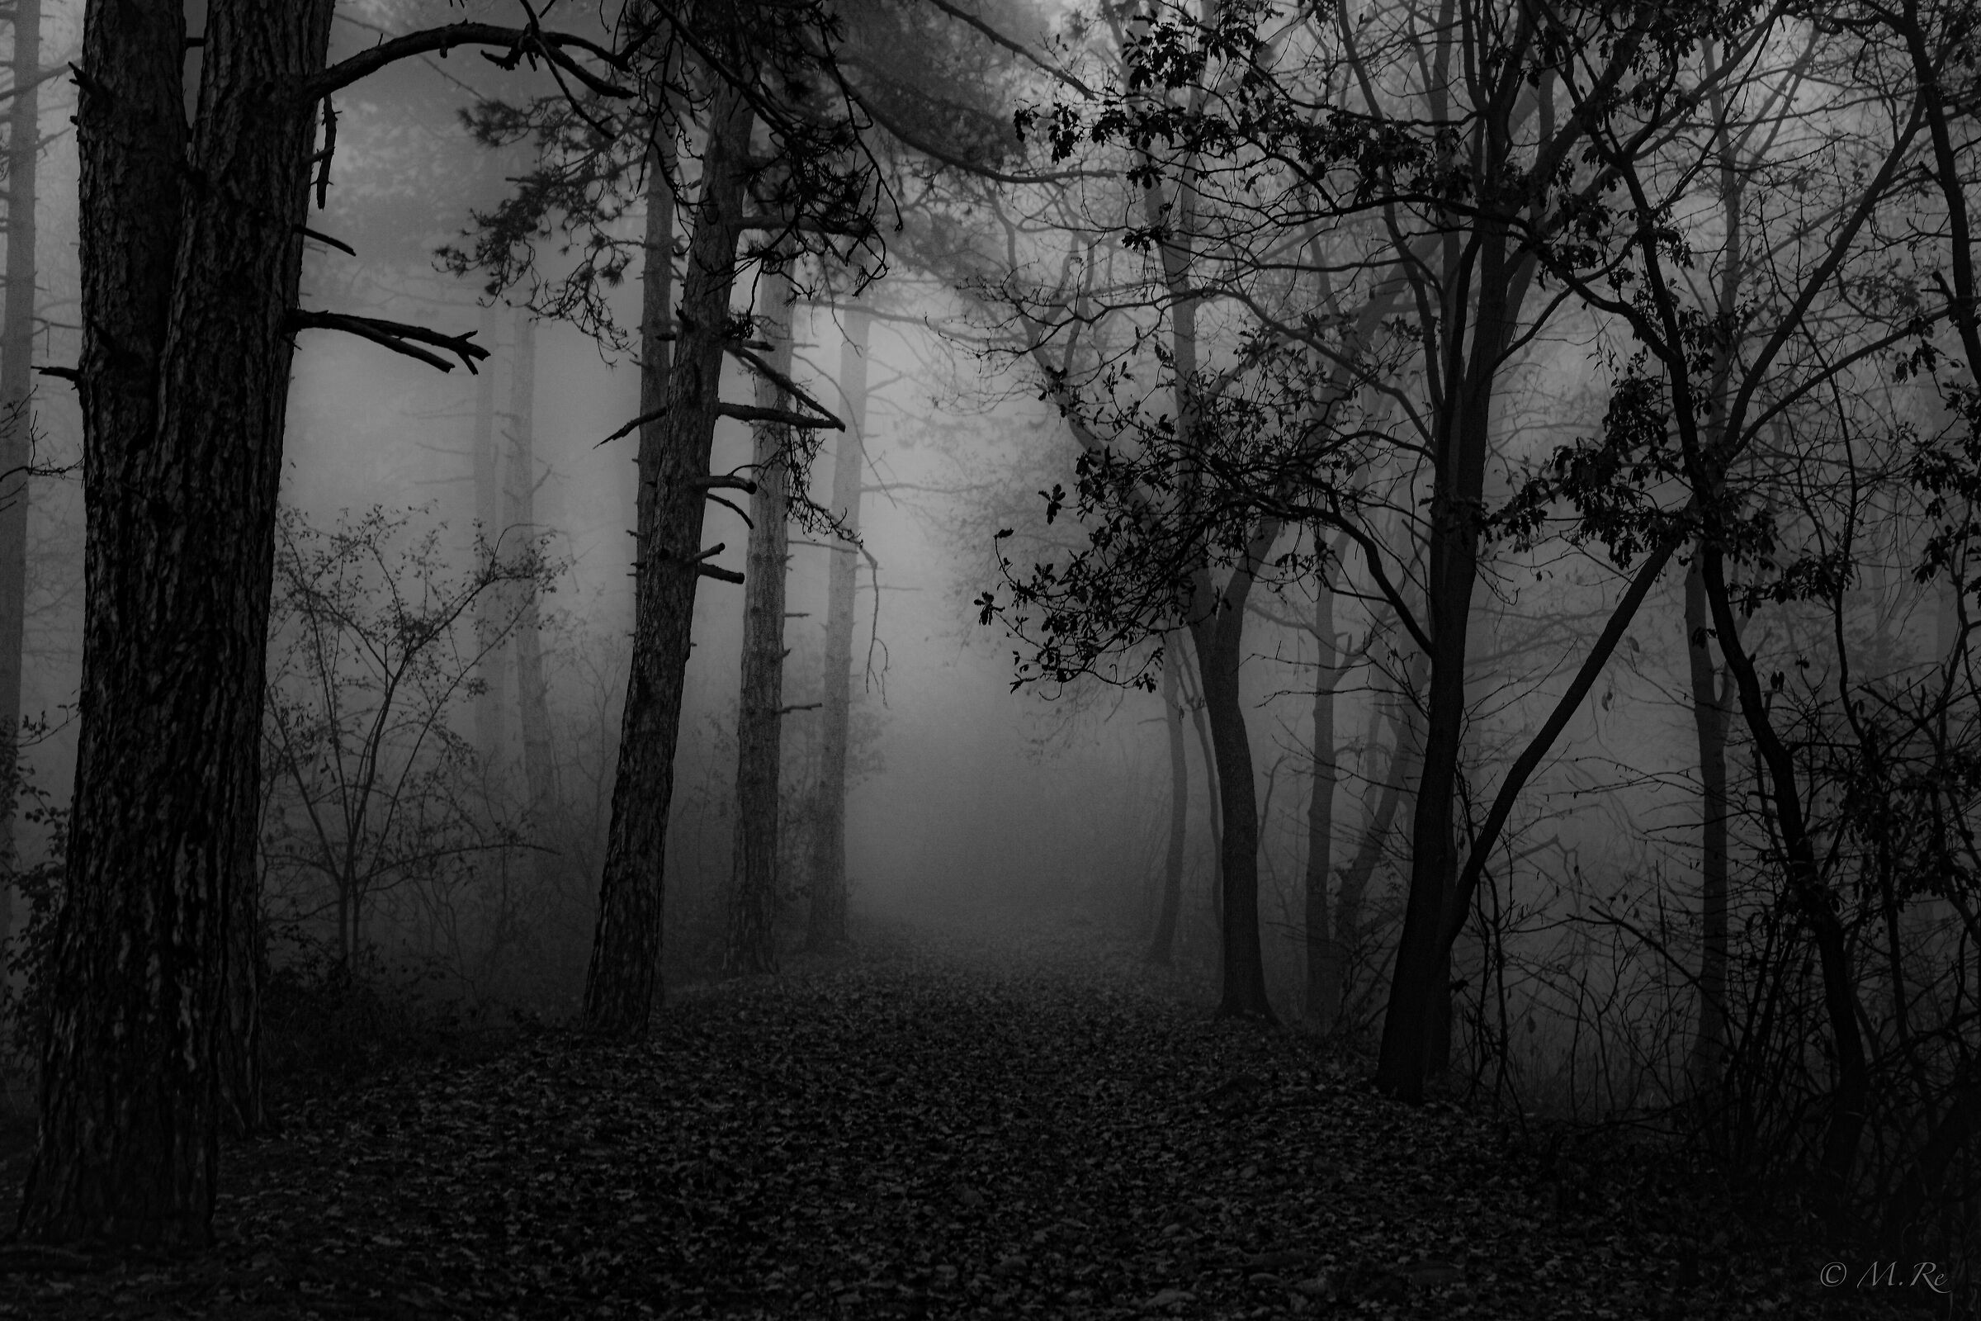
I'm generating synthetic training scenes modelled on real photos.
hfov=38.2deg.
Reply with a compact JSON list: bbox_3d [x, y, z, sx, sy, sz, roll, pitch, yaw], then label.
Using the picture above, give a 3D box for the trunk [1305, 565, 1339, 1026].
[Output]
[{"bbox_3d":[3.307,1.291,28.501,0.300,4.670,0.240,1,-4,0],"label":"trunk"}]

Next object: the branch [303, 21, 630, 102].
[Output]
[{"bbox_3d":[-1.907,-2.175,10.400,1.187,0.298,0.320,0,-4,0],"label":"branch"}]

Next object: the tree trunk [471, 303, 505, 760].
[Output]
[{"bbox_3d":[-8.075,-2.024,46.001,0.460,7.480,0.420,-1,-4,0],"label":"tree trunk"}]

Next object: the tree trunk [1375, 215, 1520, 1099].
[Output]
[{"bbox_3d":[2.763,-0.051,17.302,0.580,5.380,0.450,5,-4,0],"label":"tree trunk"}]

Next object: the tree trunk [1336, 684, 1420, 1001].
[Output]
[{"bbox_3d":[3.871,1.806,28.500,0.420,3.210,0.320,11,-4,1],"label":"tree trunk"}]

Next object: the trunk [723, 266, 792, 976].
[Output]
[{"bbox_3d":[-2.844,-0.553,36.338,0.629,9.046,0.600,2,-4,-5],"label":"trunk"}]

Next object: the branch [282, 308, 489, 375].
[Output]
[{"bbox_3d":[-2.165,-1.148,10.300,0.724,0.184,0.220,9,-4,0],"label":"branch"}]

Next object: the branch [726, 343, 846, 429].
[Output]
[{"bbox_3d":[-1.505,-2.012,21.000,0.880,0.640,0.400,0,-4,0],"label":"branch"}]

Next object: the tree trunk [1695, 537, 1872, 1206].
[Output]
[{"bbox_3d":[3.314,0.838,11.800,0.306,2.705,0.280,-11,-4,15],"label":"tree trunk"}]

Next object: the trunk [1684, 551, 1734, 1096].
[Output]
[{"bbox_3d":[5.248,1.181,21.001,0.280,3.880,0.220,0,-4,0],"label":"trunk"}]

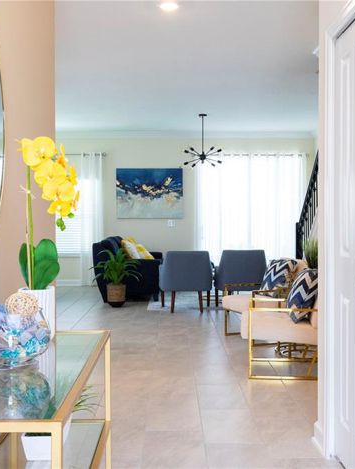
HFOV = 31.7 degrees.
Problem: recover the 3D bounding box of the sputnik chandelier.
[{"bbox_3d":[0.393,-1.440,9.650,0.610,0.810,0.600,0,1,-1],"label":"sputnik chandelier"}]

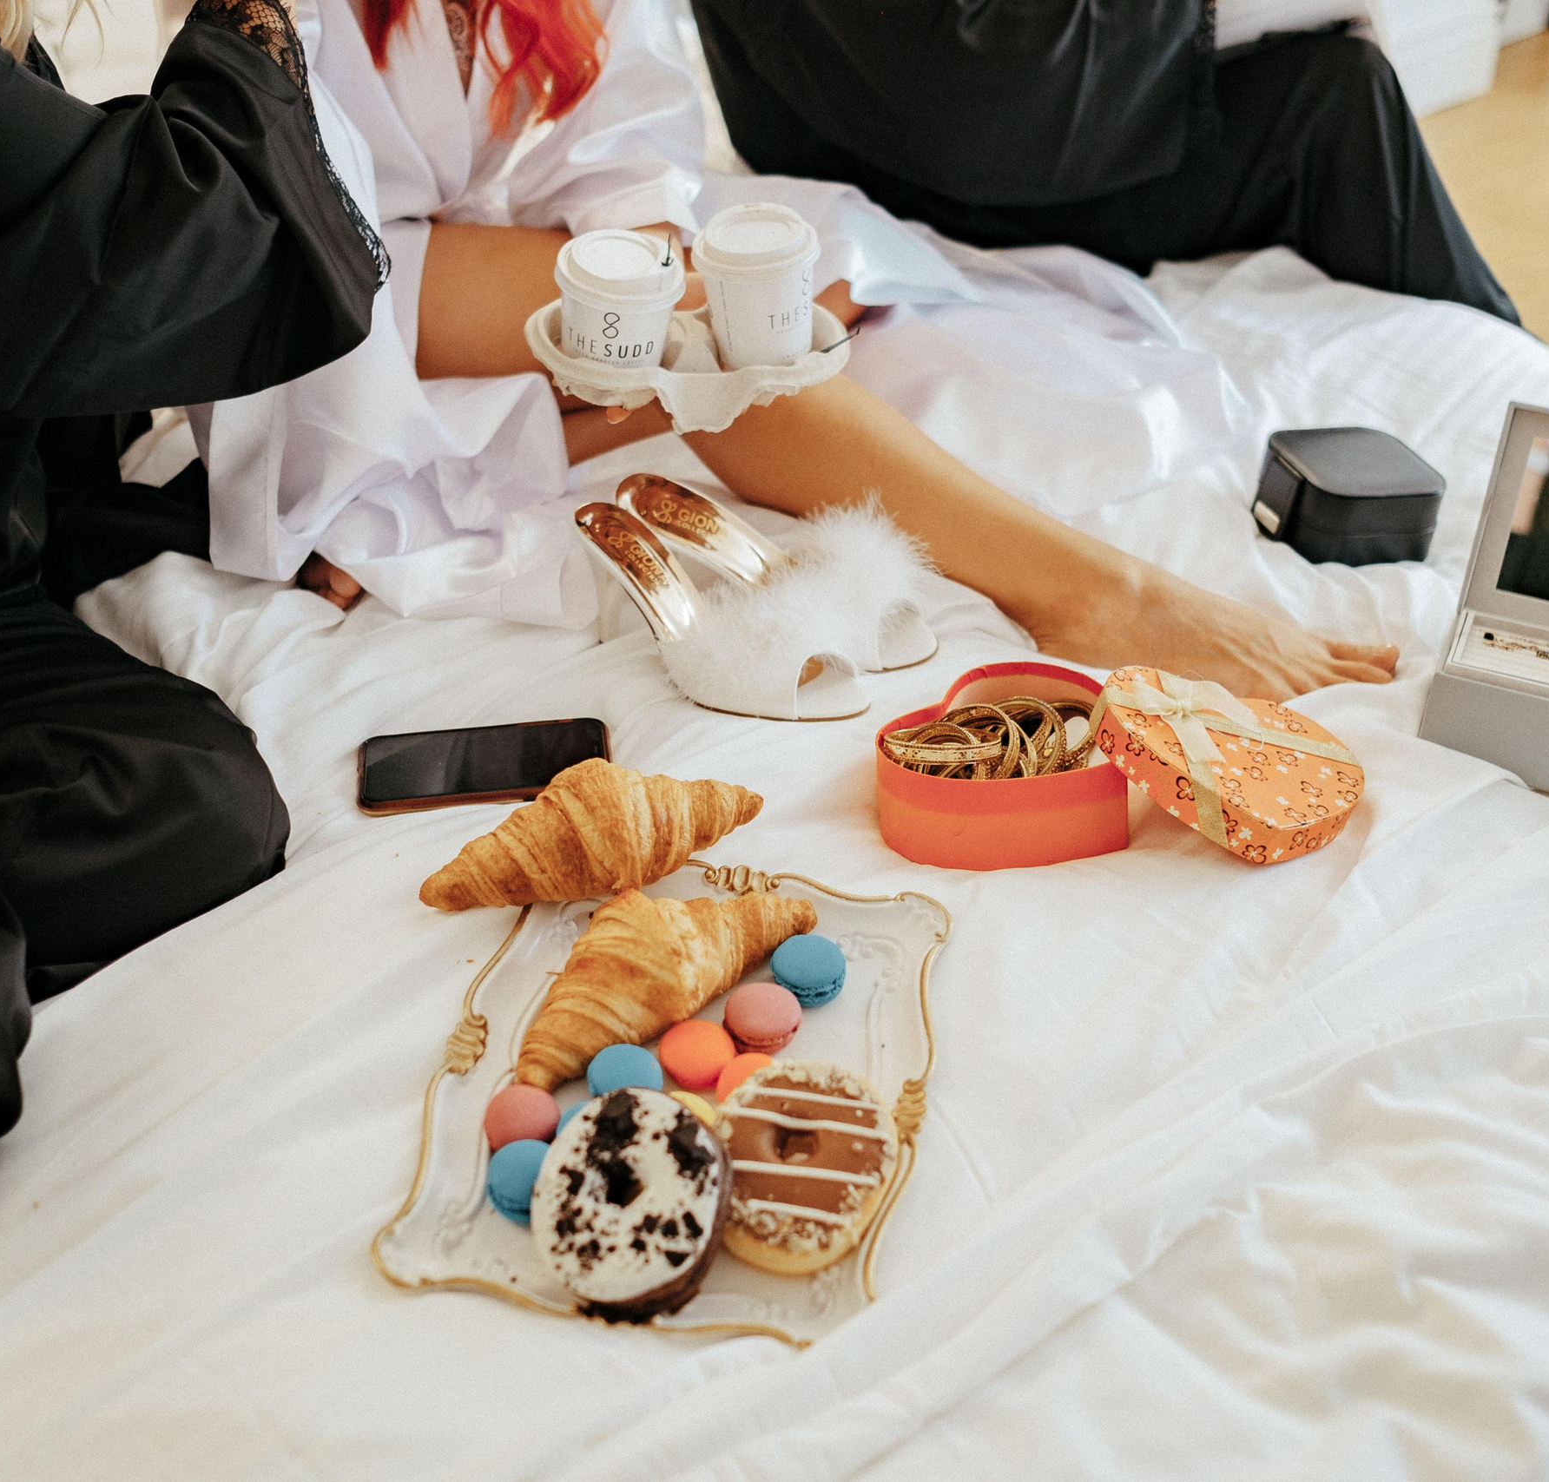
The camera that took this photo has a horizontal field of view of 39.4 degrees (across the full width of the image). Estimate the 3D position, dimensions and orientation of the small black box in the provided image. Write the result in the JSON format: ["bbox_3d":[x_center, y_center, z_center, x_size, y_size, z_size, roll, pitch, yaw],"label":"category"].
[{"bbox_3d":[0.420,-0.180,1.590,0.113,0.055,0.113,-4,33,-18],"label":"small black box"}]

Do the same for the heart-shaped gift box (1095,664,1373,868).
[{"bbox_3d":[0.276,0.017,1.282,0.170,0.035,0.157,15,31,-13],"label":"heart-shaped gift box"}]

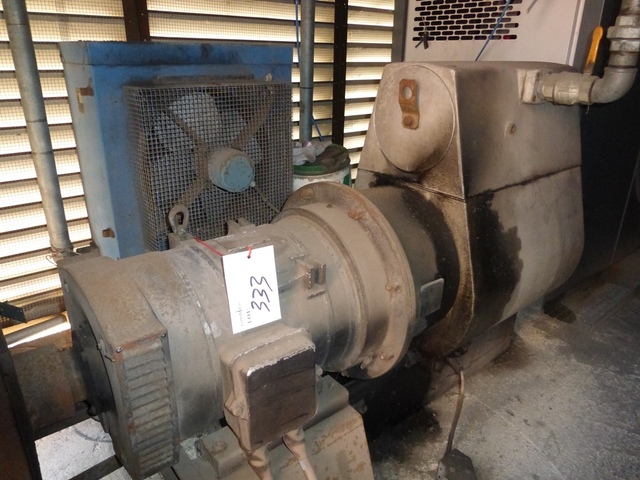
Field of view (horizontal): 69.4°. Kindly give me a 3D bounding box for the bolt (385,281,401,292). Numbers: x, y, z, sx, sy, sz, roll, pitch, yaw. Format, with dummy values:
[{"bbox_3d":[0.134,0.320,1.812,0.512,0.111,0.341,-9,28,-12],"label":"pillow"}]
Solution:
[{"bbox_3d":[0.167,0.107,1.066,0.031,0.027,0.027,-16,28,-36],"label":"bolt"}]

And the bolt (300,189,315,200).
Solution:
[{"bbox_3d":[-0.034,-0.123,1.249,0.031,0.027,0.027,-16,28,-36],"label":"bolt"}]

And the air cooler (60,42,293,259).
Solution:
[{"bbox_3d":[-0.391,-0.289,1.580,0.676,0.691,0.408,-17,28,-38],"label":"air cooler"}]

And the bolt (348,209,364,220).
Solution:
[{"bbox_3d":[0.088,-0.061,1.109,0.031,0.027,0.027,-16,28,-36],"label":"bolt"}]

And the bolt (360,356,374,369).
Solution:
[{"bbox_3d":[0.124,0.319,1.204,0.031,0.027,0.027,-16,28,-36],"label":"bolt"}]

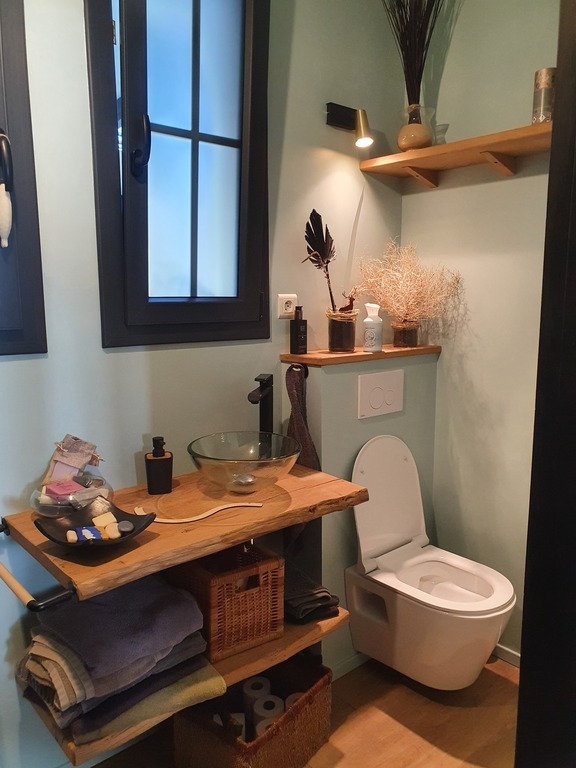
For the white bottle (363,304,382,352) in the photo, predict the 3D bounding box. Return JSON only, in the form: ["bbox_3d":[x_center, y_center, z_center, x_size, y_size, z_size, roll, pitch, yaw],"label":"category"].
[{"bbox_3d":[0.310,-0.204,2.091,0.066,0.173,0.066,3,9,23],"label":"white bottle"}]

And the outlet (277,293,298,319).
[{"bbox_3d":[-0.001,-0.267,1.986,0.080,0.081,0.012,-8,11,-41],"label":"outlet"}]

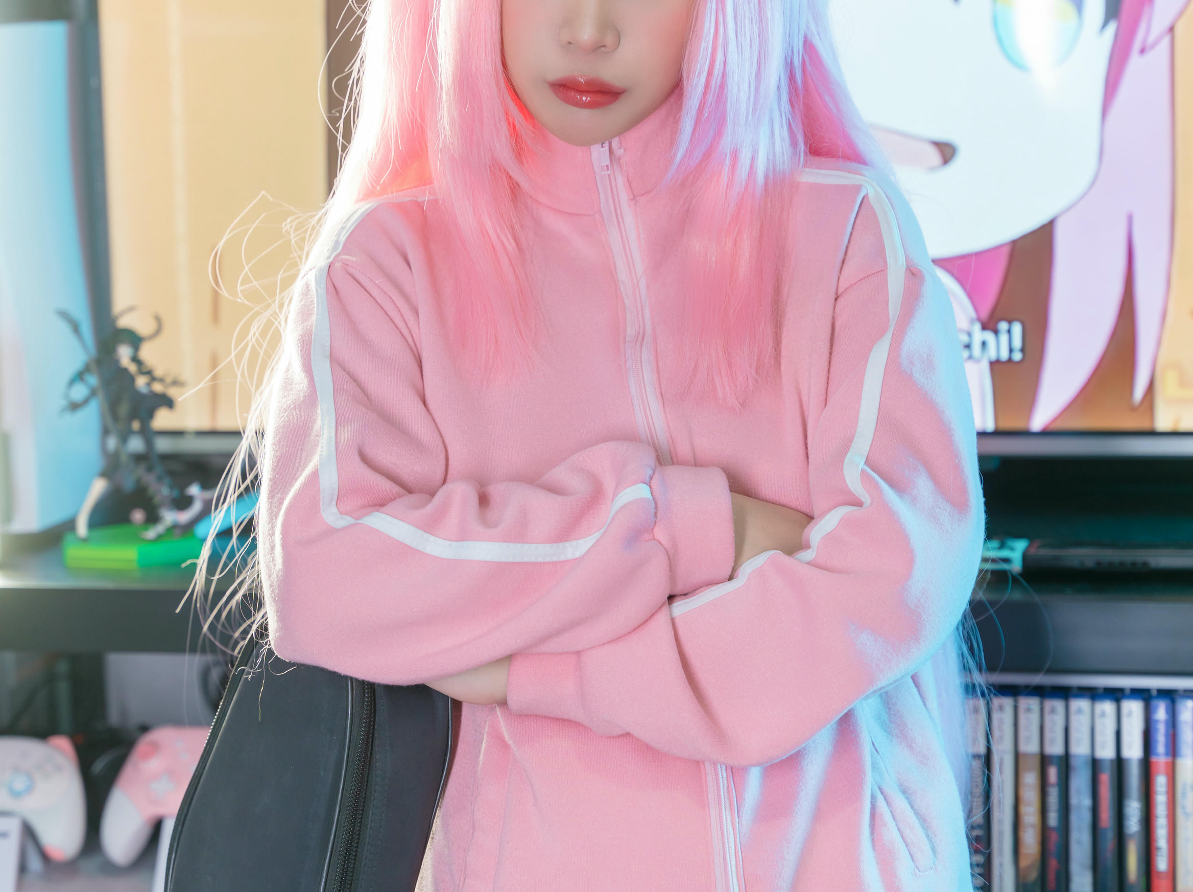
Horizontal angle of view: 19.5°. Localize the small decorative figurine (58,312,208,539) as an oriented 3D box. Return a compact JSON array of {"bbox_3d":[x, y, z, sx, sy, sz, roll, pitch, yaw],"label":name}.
[{"bbox_3d":[-0.370,-0.017,2.770,0.118,0.182,0.100,0,5,14],"label":"small decorative figurine"}]

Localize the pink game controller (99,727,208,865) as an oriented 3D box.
[{"bbox_3d":[-0.303,0.268,2.660,0.153,0.105,0.060,0,-13,14],"label":"pink game controller"}]

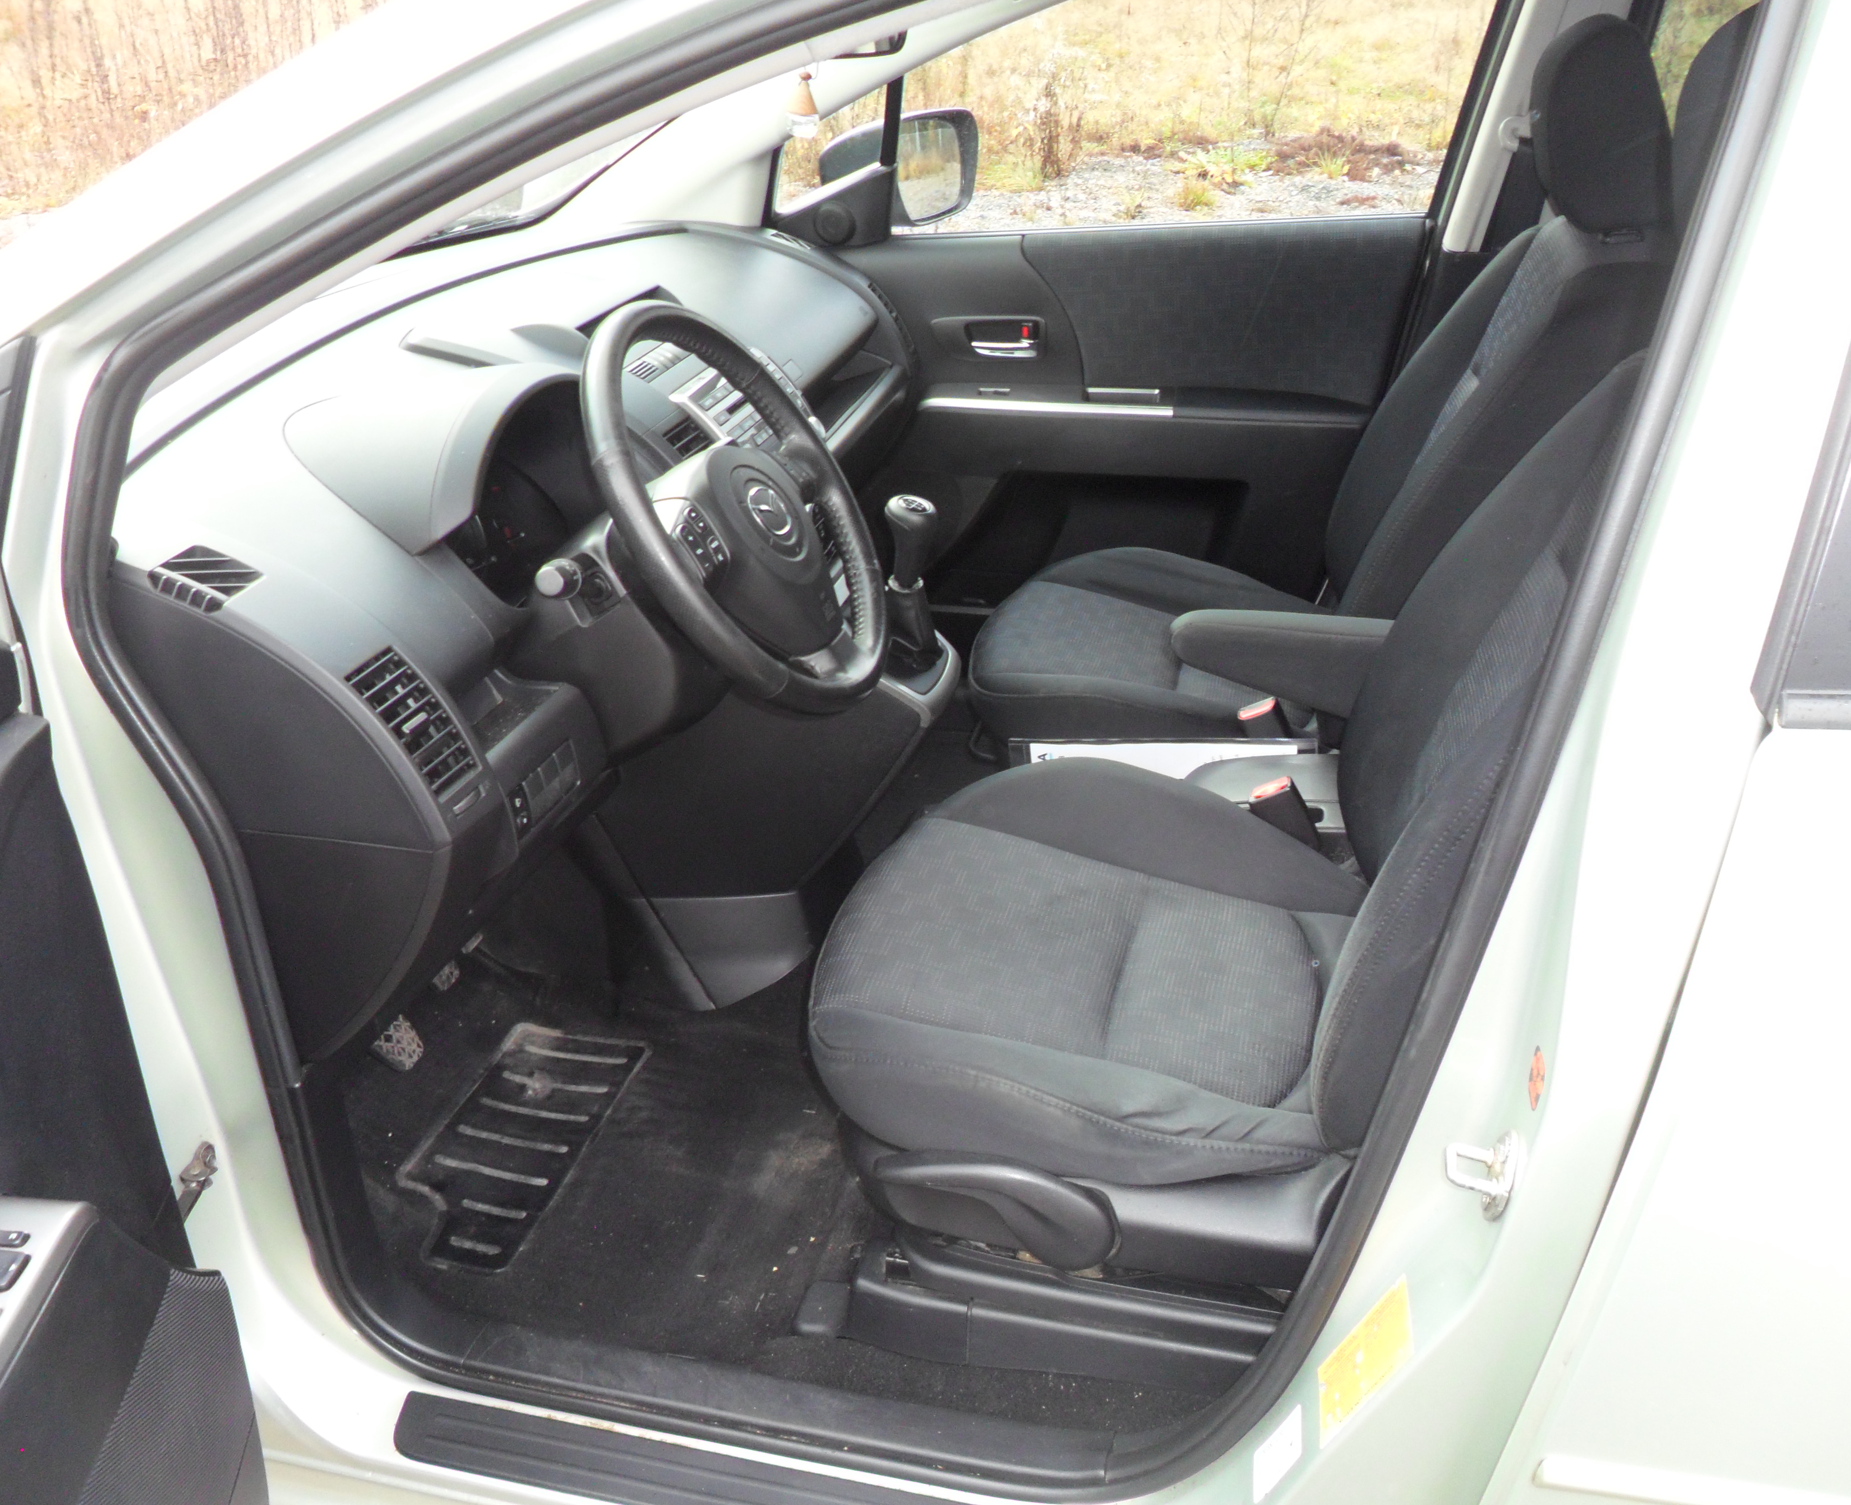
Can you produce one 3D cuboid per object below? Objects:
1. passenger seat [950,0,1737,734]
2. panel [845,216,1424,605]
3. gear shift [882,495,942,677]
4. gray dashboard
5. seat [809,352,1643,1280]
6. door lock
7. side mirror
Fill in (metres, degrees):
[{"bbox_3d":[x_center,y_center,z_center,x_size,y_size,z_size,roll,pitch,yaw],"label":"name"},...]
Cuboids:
[{"bbox_3d":[0.458,-0.399,1.921,0.790,0.920,0.520,6,28,11],"label":"passenger seat"},{"bbox_3d":[0.237,-0.463,2.311,0.900,0.610,0.110,6,28,11],"label":"panel"},{"bbox_3d":[-0.011,-0.176,1.702,0.065,0.200,0.055,6,28,11],"label":"gear shift"},{"bbox_3d":[-0.397,-0.258,1.783,0.560,0.520,1.420,6,28,11],"label":"gray dashboard"},{"bbox_3d":[0.308,-0.051,1.302,0.790,0.910,0.540,6,28,11],"label":"seat"},{"bbox_3d":[0.342,0.258,0.959,0.042,0.060,0.028,6,28,11],"label":"door lock"},{"bbox_3d":[-0.040,-0.922,2.467,0.150,0.160,0.240,13,31,24],"label":"side mirror"}]

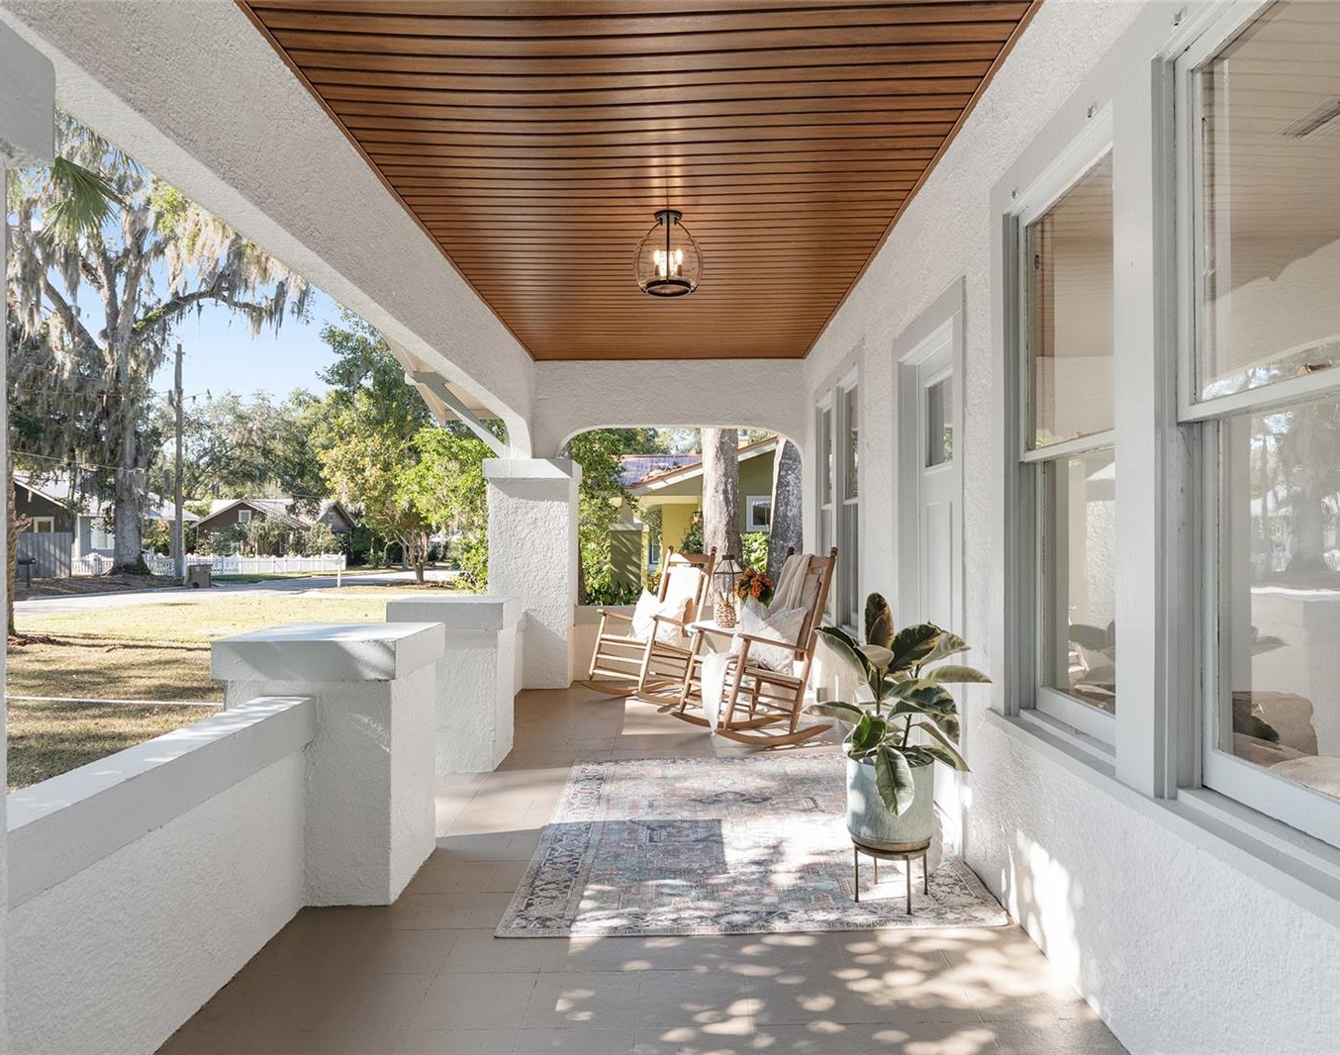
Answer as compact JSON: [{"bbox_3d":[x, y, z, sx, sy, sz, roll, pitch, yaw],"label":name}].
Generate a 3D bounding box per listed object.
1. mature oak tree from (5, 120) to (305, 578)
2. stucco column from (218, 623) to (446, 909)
[{"bbox_3d":[-24.300,-8.500,38.000,17.000,21.000,16.000,1,-1,-33],"label":"mature oak tree"},{"bbox_3d":[-1.179,0.811,2.995,0.595,0.880,0.595,0,-1,1],"label":"stucco column"}]

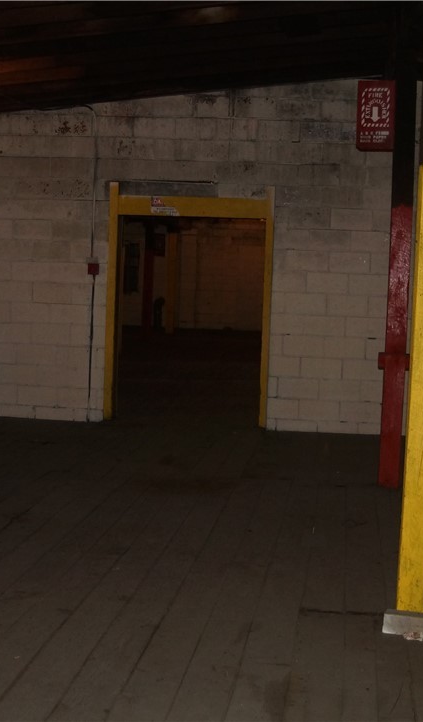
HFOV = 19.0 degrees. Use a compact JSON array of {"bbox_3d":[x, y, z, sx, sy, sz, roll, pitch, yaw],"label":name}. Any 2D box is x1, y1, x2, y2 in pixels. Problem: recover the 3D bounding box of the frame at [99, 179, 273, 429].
[{"bbox_3d":[-0.210,-0.539,12.334,1.588,2.330,0.250,3,4,6],"label":"frame"}]

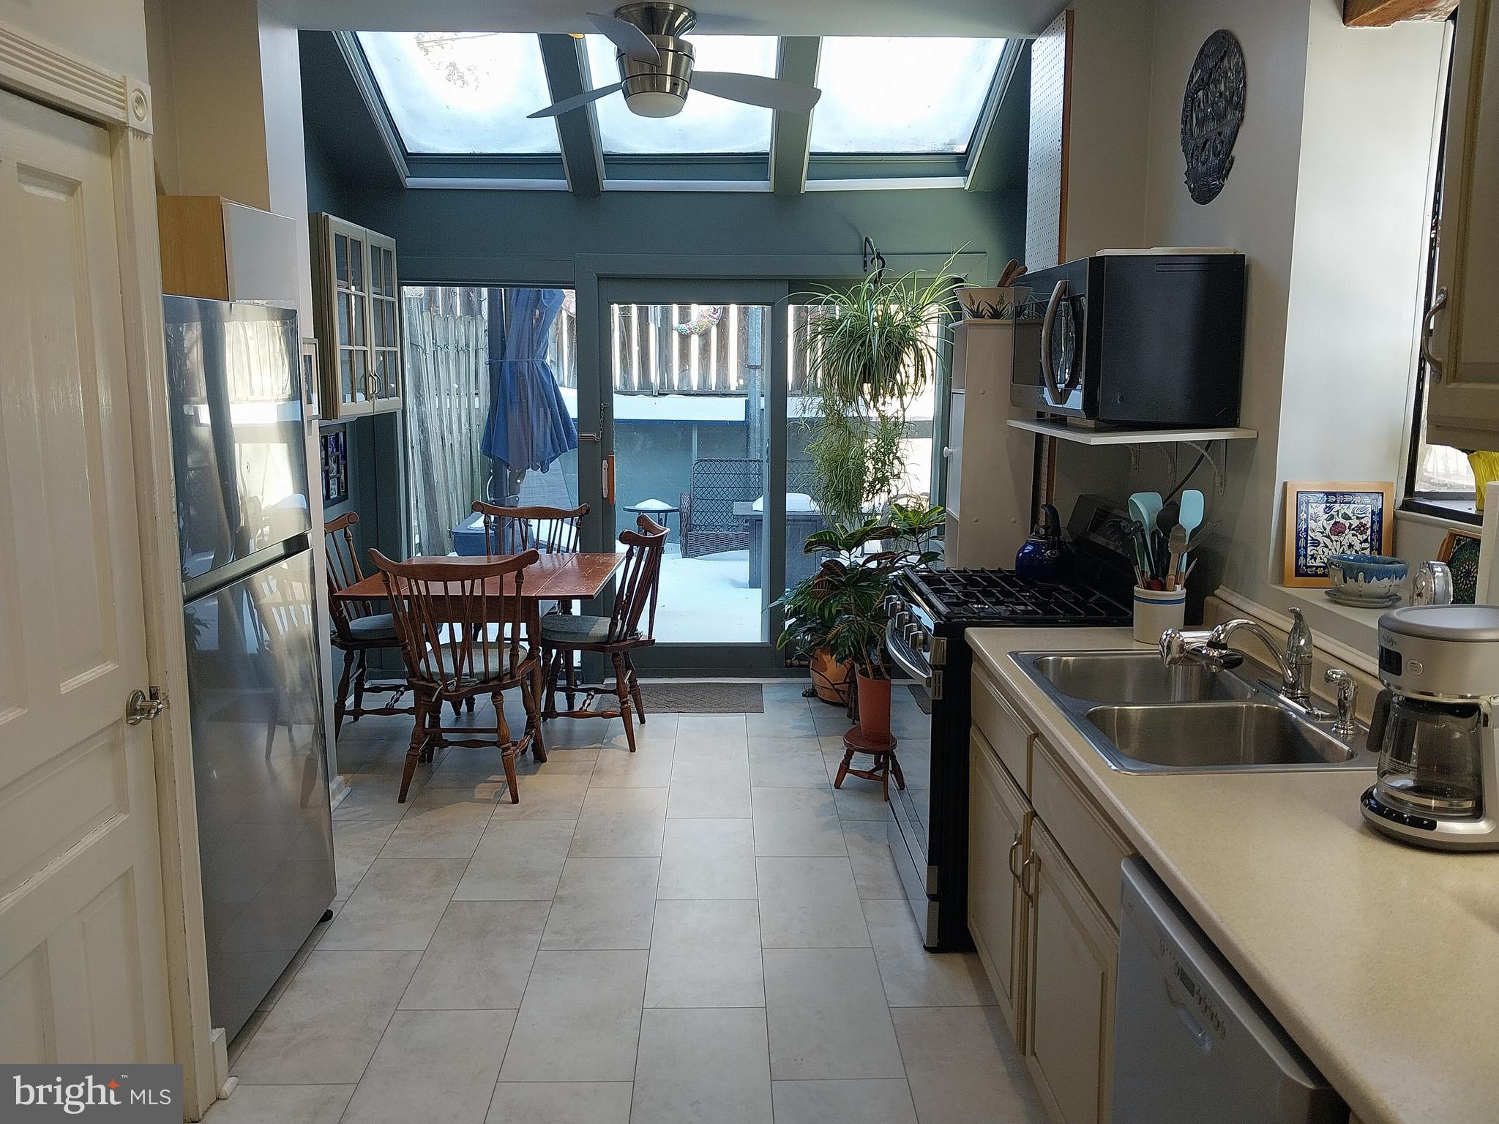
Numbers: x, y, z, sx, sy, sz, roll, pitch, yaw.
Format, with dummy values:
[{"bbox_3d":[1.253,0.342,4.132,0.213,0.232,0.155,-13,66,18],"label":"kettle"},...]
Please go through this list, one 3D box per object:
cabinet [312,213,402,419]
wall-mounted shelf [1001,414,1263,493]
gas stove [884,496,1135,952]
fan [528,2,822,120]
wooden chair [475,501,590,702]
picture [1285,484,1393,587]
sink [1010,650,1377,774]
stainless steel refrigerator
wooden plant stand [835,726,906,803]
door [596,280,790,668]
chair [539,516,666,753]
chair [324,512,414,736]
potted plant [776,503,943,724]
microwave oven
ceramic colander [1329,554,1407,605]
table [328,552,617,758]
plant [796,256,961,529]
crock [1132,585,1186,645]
[{"bbox_3d":[-1.710,-0.985,4.596,0.320,0.750,0.920,0,10,-1],"label":"cabinet"},{"bbox_3d":[1.020,-0.300,3.112,0.406,0.180,0.749,0,11,-1],"label":"wall-mounted shelf"},{"bbox_3d":[0.799,0.428,3.386,0.735,1.180,0.755,0,10,-1],"label":"gas stove"},{"bbox_3d":[-0.254,-1.524,3.437,1.030,0.300,1.030,0,10,-1],"label":"fan"},{"bbox_3d":[-0.995,0.225,5.075,0.560,0.945,0.570,1,10,2],"label":"wooden chair"},{"bbox_3d":[1.378,-0.062,2.639,0.247,0.247,0.021,1,2,1],"label":"picture"},{"bbox_3d":[0.926,0.395,2.406,0.562,0.198,0.796,0,11,-1],"label":"sink"},{"bbox_3d":[-1.599,0.254,2.839,0.754,1.778,0.780,0,11,-1],"label":"stainless steel refrigerator"},{"bbox_3d":[0.473,0.779,4.356,0.255,0.218,0.244,0,11,-1],"label":"wooden plant stand"},{"bbox_3d":[-0.285,-0.416,5.683,0.966,1.966,0.052,0,11,-1],"label":"door"},{"bbox_3d":[-0.625,0.290,4.734,0.570,0.945,0.550,1,10,3],"label":"chair"},{"bbox_3d":[-1.578,0.285,4.726,0.570,0.945,0.550,-1,10,-5],"label":"chair"},{"bbox_3d":[0.450,0.247,4.967,0.680,0.960,0.660,0,10,-1],"label":"potted plant"},{"bbox_3d":[0.997,-0.607,3.102,0.390,0.416,0.718,0,11,-1],"label":"microwave oven"},{"bbox_3d":[1.327,0.045,2.421,0.152,0.092,0.152,0,10,-1],"label":"ceramic colander"},{"bbox_3d":[-1.048,0.410,4.663,0.965,0.732,0.880,0,10,-1],"label":"table"},{"bbox_3d":[0.610,-0.791,5.291,0.764,1.258,0.572,0,11,-1],"label":"plant"},{"bbox_3d":[1.055,0.133,2.893,0.136,0.138,0.136,0,10,-1],"label":"crock"}]

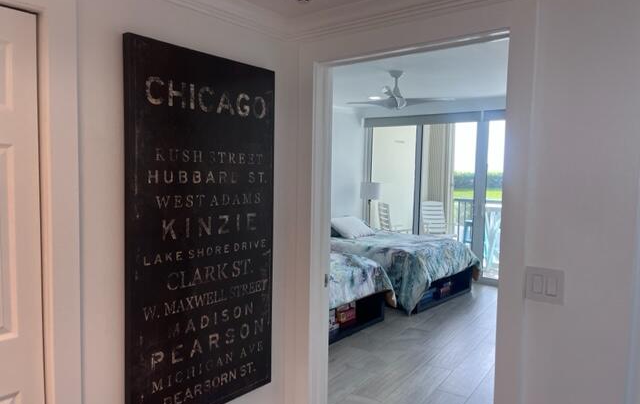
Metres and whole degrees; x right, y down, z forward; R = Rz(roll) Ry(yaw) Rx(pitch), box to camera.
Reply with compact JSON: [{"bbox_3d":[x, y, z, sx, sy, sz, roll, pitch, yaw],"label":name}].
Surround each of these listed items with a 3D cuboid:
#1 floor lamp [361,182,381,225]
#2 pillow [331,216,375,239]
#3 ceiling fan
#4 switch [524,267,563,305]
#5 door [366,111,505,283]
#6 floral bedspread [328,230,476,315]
[{"bbox_3d":[0.788,0.075,7.553,0.340,0.770,0.340,4,4,38],"label":"floor lamp"},{"bbox_3d":[0.429,0.310,6.634,0.460,0.170,0.620,40,25,30],"label":"pillow"},{"bbox_3d":[0.805,-1.193,5.136,1.280,0.410,1.250,4,4,38],"label":"ceiling fan"},{"bbox_3d":[0.771,0.288,1.654,0.118,0.117,0.012,4,4,38],"label":"switch"},{"bbox_3d":[1.811,-0.080,7.156,2.700,2.430,0.130,4,4,38],"label":"door"},{"bbox_3d":[0.790,0.756,6.302,2.000,0.680,1.780,4,4,38],"label":"floral bedspread"}]

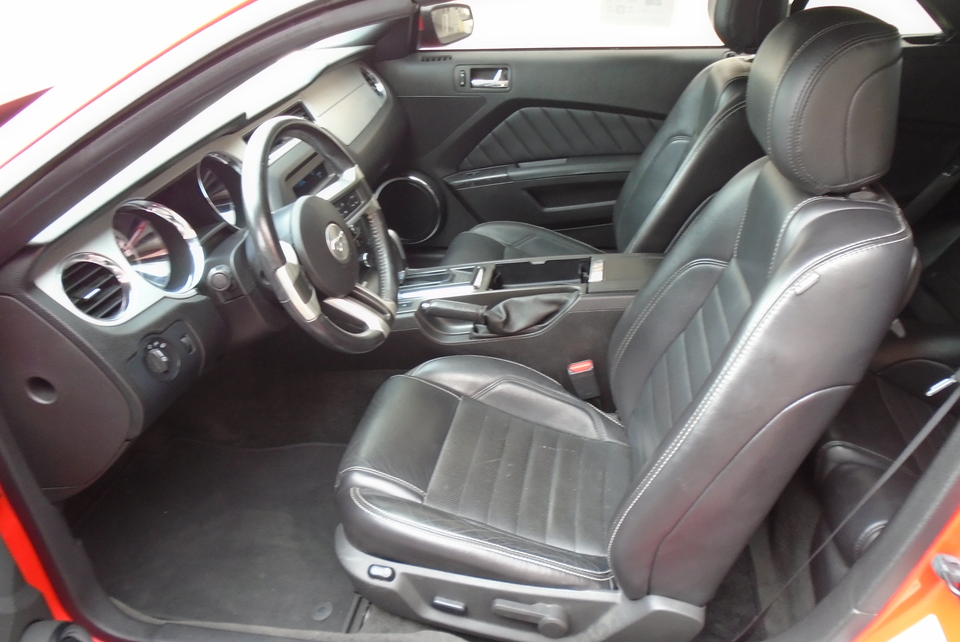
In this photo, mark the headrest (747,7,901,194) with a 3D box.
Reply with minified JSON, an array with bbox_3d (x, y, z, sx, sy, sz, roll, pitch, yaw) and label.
[{"bbox_3d":[0.407,-0.286,0.902,0.150,0.195,0.265,3,30,10],"label":"headrest"}]

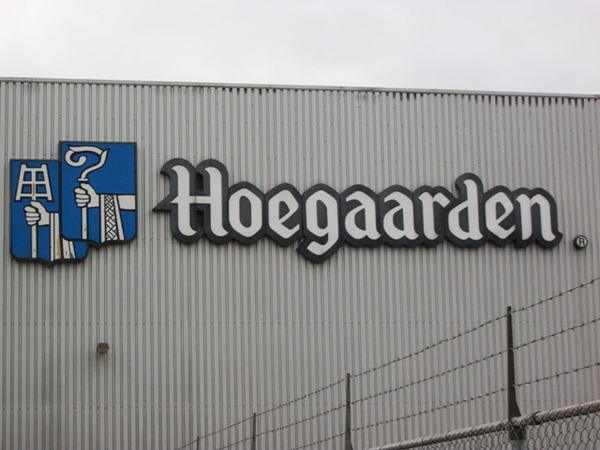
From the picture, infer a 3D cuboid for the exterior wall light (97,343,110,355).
[{"bbox_3d":[-4.966,3.122,42.098,0.300,0.260,0.200,1,-11,-13],"label":"exterior wall light"}]

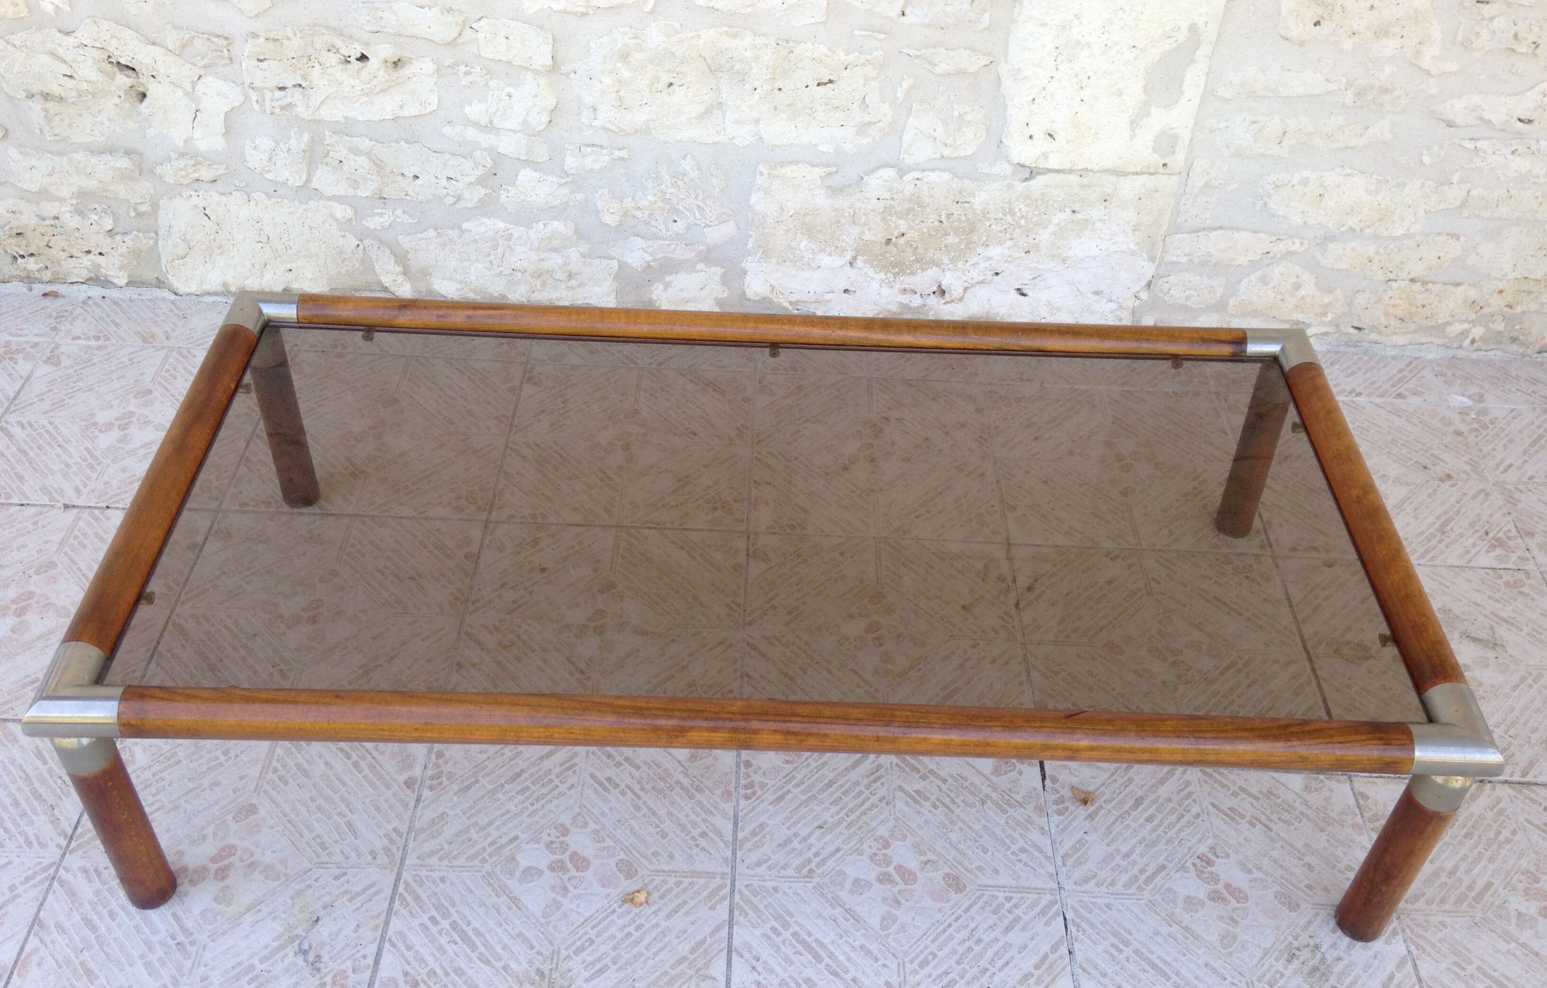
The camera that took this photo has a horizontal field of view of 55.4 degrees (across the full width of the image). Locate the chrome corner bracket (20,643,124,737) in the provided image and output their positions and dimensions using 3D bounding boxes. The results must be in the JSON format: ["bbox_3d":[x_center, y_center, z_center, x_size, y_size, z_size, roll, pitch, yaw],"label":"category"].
[{"bbox_3d":[-0.611,0.175,1.317,0.082,0.043,0.082,2,41,-1],"label":"chrome corner bracket"}]

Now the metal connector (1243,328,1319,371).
[{"bbox_3d":[0.612,-0.165,1.775,0.082,0.043,0.082,2,41,-1],"label":"metal connector"}]

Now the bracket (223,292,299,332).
[{"bbox_3d":[-0.607,-0.207,1.749,0.082,0.043,0.082,2,41,-1],"label":"bracket"}]

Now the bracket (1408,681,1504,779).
[{"bbox_3d":[0.609,0.216,1.342,0.082,0.043,0.082,2,41,-1],"label":"bracket"}]

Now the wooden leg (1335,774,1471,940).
[{"bbox_3d":[0.613,0.342,1.435,0.046,0.273,0.046,2,41,-1],"label":"wooden leg"}]

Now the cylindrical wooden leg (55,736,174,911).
[{"bbox_3d":[-0.627,0.300,1.409,0.046,0.273,0.046,2,41,-1],"label":"cylindrical wooden leg"}]

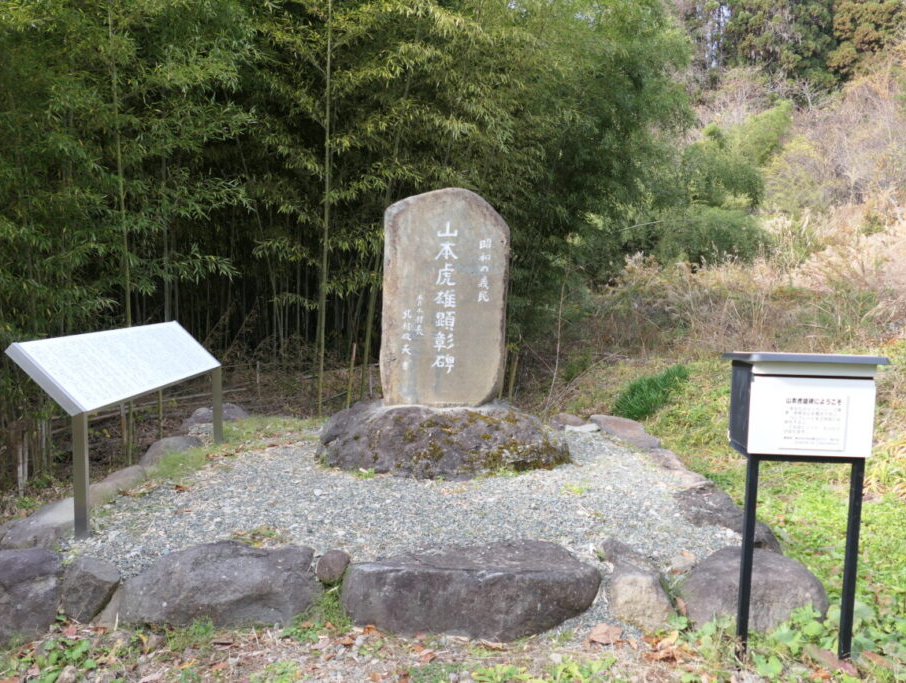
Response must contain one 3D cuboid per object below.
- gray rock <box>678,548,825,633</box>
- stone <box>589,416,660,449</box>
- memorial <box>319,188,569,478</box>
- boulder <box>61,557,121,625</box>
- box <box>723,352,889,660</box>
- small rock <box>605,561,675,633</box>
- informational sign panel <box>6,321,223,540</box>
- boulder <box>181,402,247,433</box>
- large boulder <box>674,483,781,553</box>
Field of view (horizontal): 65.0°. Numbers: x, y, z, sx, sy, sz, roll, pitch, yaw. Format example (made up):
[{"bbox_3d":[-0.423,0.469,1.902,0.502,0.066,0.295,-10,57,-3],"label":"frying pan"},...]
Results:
[{"bbox_3d":[1.404,1.118,3.377,0.660,0.290,0.480,0,5,0],"label":"gray rock"},{"bbox_3d":[1.546,0.842,6.314,0.420,0.160,1.000,-1,5,-15],"label":"stone"},{"bbox_3d":[-0.049,-0.145,5.558,1.950,2.100,1.350,0,5,0],"label":"memorial"},{"bbox_3d":[-1.706,1.140,3.340,0.270,0.220,0.330,-1,5,-10],"label":"boulder"},{"bbox_3d":[1.427,0.666,2.947,0.540,1.265,0.360,1,5,4],"label":"box"},{"bbox_3d":[0.844,1.157,3.240,0.290,0.230,0.360,-1,5,-15],"label":"small rock"},{"bbox_3d":[-2.109,0.444,4.763,0.396,1.041,2.035,0,5,2],"label":"informational sign panel"},{"bbox_3d":[-2.304,0.745,7.040,0.620,0.290,0.500,-1,5,-20],"label":"boulder"},{"bbox_3d":[1.595,1.032,4.102,0.430,0.240,0.880,-1,5,-12],"label":"large boulder"}]

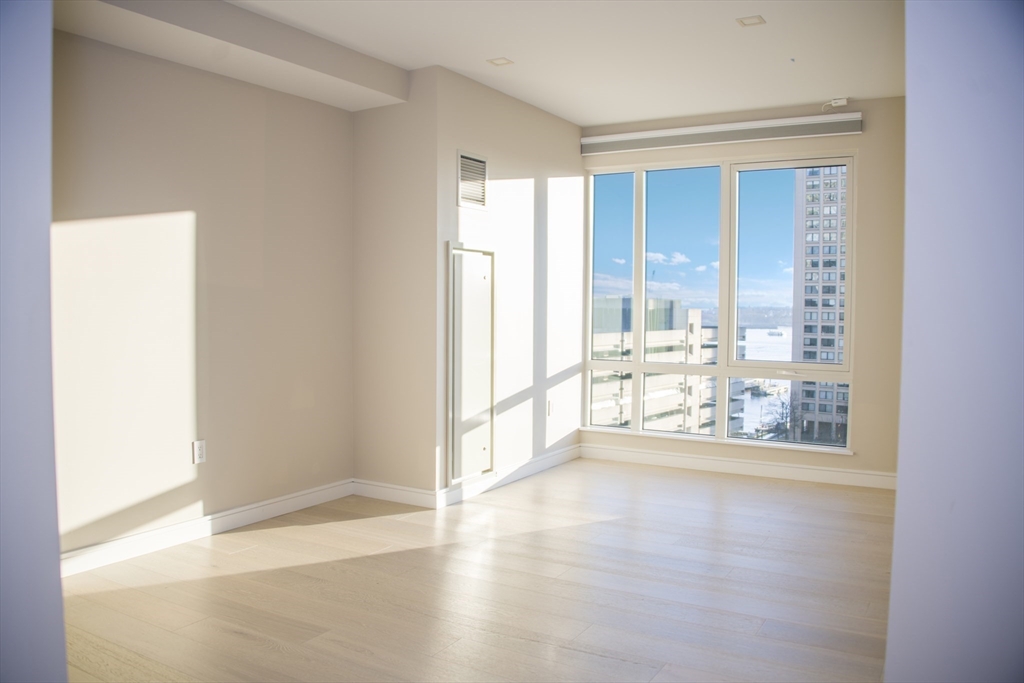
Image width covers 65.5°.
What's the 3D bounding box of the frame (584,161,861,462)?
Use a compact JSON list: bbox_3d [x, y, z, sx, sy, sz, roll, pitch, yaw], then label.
[{"bbox_3d":[1.501,-0.310,6.047,2.038,2.099,0.090,2,3,28],"label":"frame"}]

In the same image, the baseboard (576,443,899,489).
[{"bbox_3d":[1.639,0.933,6.000,2.420,0.112,0.020,2,3,28],"label":"baseboard"}]

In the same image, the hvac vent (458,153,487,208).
[{"bbox_3d":[-0.249,-1.028,5.118,0.025,0.350,0.350,2,3,31],"label":"hvac vent"}]

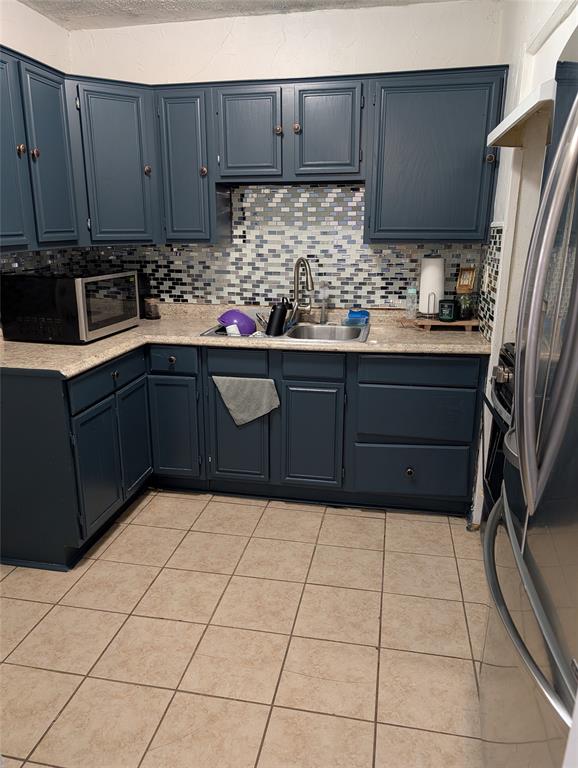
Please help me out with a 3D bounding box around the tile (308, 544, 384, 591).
[{"bbox_3d":[0.253,0.806,2.331,0.308,0.012,0.300,3,15,11],"label":"tile"}]

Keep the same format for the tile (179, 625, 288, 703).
[{"bbox_3d":[-0.172,0.949,1.813,0.308,0.012,0.300,3,15,11],"label":"tile"}]

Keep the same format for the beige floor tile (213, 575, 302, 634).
[{"bbox_3d":[-0.113,0.860,2.079,0.305,0.010,0.302,3,16,11],"label":"beige floor tile"}]

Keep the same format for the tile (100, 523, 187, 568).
[{"bbox_3d":[-0.664,0.754,2.482,0.305,0.010,0.302,3,16,11],"label":"tile"}]

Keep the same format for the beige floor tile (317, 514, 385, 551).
[{"bbox_3d":[0.309,0.718,2.592,0.305,0.010,0.302,3,16,11],"label":"beige floor tile"}]

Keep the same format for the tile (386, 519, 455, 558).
[{"bbox_3d":[0.615,0.732,2.534,0.305,0.010,0.302,3,16,11],"label":"tile"}]

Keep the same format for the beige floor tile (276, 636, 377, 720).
[{"bbox_3d":[0.136,0.963,1.754,0.308,0.012,0.300,3,15,11],"label":"beige floor tile"}]

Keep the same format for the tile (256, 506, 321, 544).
[{"bbox_3d":[0.004,0.704,2.651,0.305,0.010,0.302,3,16,11],"label":"tile"}]

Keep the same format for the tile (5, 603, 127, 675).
[{"bbox_3d":[-0.789,0.920,1.931,0.308,0.012,0.300,3,15,11],"label":"tile"}]

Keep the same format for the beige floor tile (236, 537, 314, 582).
[{"bbox_3d":[-0.055,0.791,2.390,0.308,0.012,0.300,3,15,11],"label":"beige floor tile"}]

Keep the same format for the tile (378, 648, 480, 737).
[{"bbox_3d":[0.444,0.977,1.696,0.308,0.012,0.300,3,15,11],"label":"tile"}]

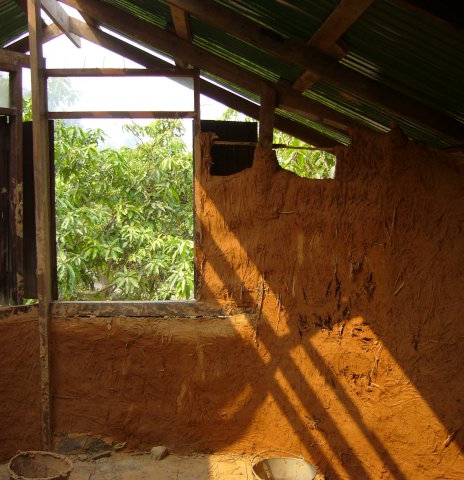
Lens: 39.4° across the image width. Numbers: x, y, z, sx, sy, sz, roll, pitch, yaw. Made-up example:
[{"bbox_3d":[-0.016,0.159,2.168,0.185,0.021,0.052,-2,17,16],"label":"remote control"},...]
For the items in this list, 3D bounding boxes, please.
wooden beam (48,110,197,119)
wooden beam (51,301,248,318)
[{"bbox_3d":[-0.629,-0.720,3.720,0.855,0.040,0.060,0,3,0],"label":"wooden beam"},{"bbox_3d":[-0.479,0.406,3.760,1.145,0.086,0.090,0,3,0],"label":"wooden beam"}]

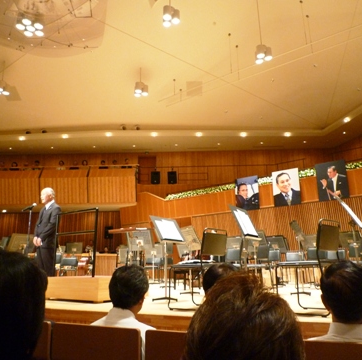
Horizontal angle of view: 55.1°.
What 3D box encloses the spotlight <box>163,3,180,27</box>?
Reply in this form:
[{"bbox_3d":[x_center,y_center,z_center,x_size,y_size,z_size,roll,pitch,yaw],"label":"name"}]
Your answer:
[{"bbox_3d":[-0.305,-5.375,11.384,0.560,0.440,0.580,-1,-14,0],"label":"spotlight"}]

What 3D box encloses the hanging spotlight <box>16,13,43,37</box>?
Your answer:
[{"bbox_3d":[-3.569,-3.665,8.250,0.560,0.340,0.550,-1,-14,0],"label":"hanging spotlight"}]

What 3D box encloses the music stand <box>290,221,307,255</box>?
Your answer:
[{"bbox_3d":[1.863,1.195,5.480,0.400,1.130,0.480,0,-15,-6],"label":"music stand"}]

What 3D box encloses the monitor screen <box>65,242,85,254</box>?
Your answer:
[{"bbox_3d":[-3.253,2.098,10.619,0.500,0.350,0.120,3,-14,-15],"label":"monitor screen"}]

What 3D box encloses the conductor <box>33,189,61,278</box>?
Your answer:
[{"bbox_3d":[-2.048,0.936,5.289,0.330,1.690,0.480,10,-18,-37],"label":"conductor"}]

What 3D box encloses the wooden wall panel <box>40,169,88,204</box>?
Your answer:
[{"bbox_3d":[-4.421,0.227,13.100,1.800,1.360,0.420,-1,-14,0],"label":"wooden wall panel"}]

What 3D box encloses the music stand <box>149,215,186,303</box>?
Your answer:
[{"bbox_3d":[-0.197,1.028,4.743,0.420,1.140,0.520,-10,-17,34],"label":"music stand"}]

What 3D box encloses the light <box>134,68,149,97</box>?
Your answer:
[{"bbox_3d":[-1.205,-3.041,10.609,0.420,0.870,0.420,-1,-14,0],"label":"light"}]

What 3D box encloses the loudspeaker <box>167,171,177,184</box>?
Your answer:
[{"bbox_3d":[-0.432,-0.082,17.539,0.420,0.630,0.400,1,-14,-8],"label":"loudspeaker"}]

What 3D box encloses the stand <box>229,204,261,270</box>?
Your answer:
[{"bbox_3d":[0.735,0.850,4.062,0.420,1.130,0.520,-9,-16,30],"label":"stand"}]

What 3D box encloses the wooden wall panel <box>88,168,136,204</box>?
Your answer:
[{"bbox_3d":[-3.223,0.274,16.451,2.200,1.830,0.420,-1,-14,0],"label":"wooden wall panel"}]

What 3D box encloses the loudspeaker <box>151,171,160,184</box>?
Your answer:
[{"bbox_3d":[-1.273,-0.082,17.542,0.420,0.630,0.400,0,-14,-2],"label":"loudspeaker"}]

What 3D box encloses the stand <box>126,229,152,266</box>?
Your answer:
[{"bbox_3d":[-0.745,1.452,6.275,0.490,1.130,0.420,-10,-17,30],"label":"stand"}]

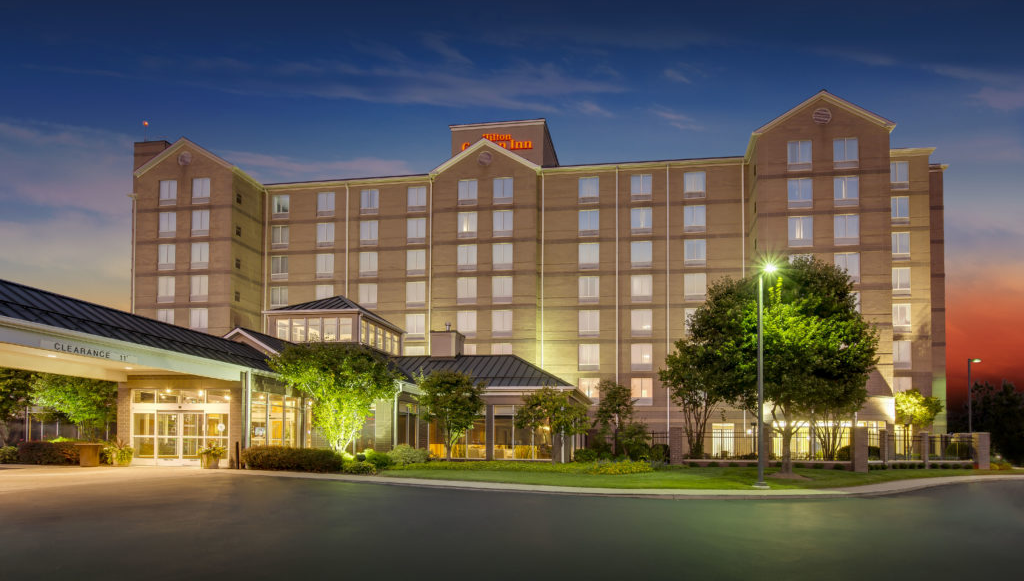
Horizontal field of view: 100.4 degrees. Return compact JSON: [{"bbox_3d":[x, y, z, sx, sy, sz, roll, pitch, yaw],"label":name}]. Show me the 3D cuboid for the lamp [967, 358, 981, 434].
[{"bbox_3d":[28.700,7.173,26.485,0.850,5.900,0.400,0,-2,3],"label":"lamp"}]

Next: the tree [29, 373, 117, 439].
[{"bbox_3d":[-19.320,5.331,18.800,3.000,3.900,3.000,0,-4,6],"label":"tree"}]

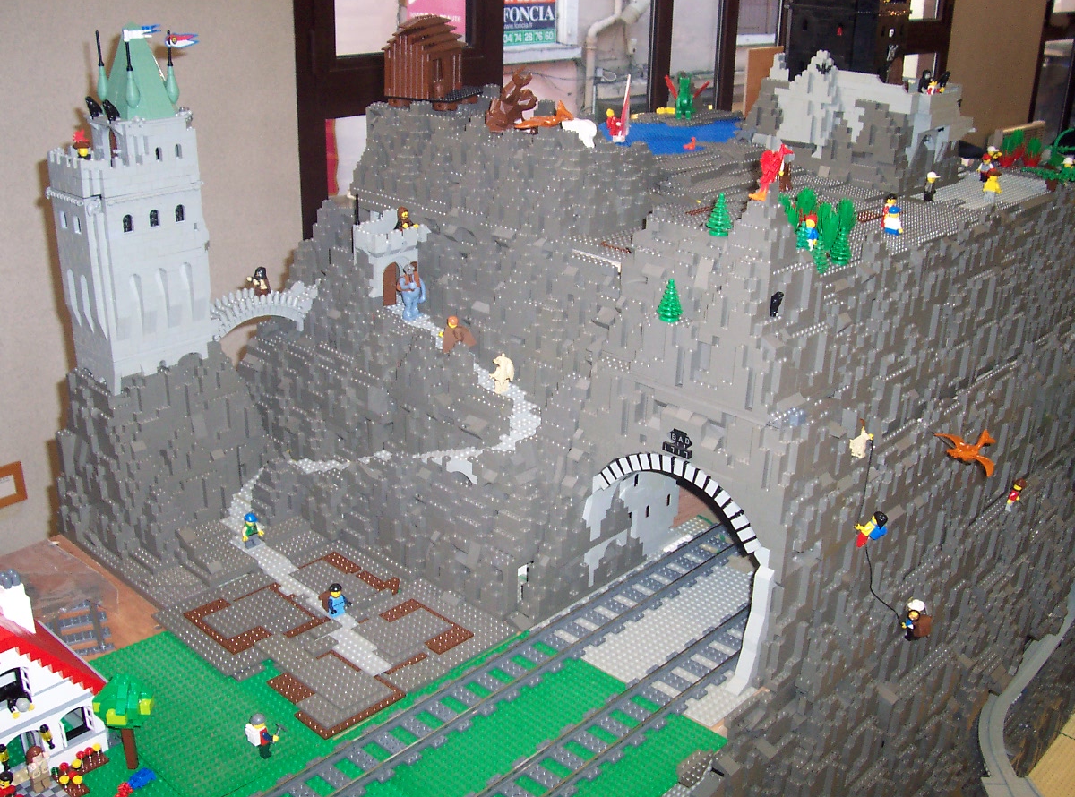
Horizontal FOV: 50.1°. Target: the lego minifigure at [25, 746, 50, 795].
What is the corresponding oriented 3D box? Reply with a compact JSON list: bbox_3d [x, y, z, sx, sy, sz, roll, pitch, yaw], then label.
[{"bbox_3d":[-0.413,0.305,0.941,0.016,0.042,0.025,21,30,39],"label":"lego minifigure"}]

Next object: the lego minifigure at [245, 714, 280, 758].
[{"bbox_3d":[-0.248,0.305,1.047,0.027,0.045,0.027,23,31,39],"label":"lego minifigure"}]

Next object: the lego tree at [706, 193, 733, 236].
[{"bbox_3d":[0.174,-0.177,1.096,0.026,0.042,0.026,1,23,0],"label":"lego tree"}]

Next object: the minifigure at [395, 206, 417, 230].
[{"bbox_3d":[-0.162,-0.215,1.409,0.025,0.041,0.017,-18,29,-38],"label":"minifigure"}]

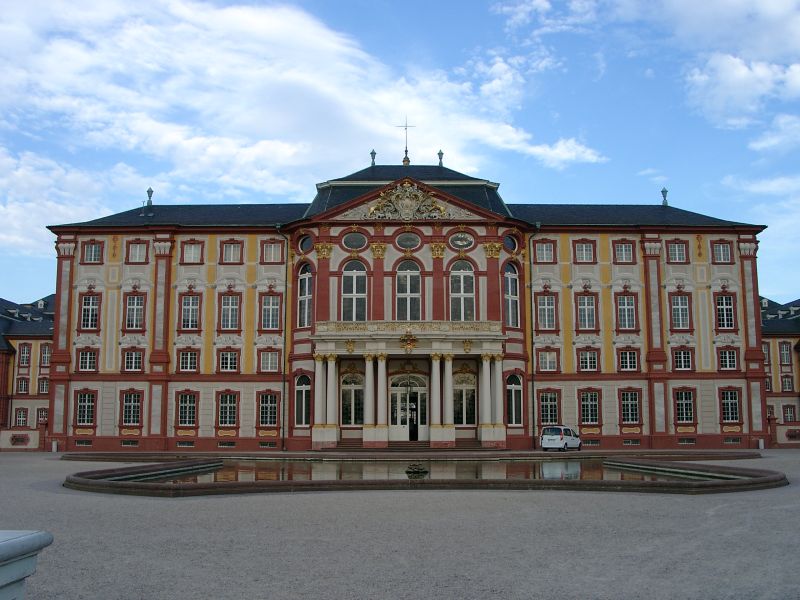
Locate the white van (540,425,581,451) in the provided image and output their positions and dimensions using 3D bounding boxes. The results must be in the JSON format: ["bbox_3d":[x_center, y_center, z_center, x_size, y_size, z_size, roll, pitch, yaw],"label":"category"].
[{"bbox_3d":[12.514,10.705,60.948,1.750,1.830,4.200,-5,-9,31],"label":"white van"}]

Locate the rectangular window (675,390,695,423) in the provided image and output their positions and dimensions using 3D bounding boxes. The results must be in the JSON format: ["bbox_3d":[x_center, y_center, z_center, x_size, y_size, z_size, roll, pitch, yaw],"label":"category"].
[{"bbox_3d":[22.236,8.367,61.329,1.400,2.428,0.250,0,-8,-1],"label":"rectangular window"}]

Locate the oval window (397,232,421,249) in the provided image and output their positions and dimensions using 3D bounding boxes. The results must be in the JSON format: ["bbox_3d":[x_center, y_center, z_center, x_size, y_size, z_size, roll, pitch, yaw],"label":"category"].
[{"bbox_3d":[0.694,-4.650,61.973,1.941,1.328,0.200,0,-8,-1],"label":"oval window"}]

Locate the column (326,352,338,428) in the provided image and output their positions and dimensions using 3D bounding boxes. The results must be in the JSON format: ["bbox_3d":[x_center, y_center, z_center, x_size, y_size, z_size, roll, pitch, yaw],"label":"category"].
[{"bbox_3d":[-5.080,6.793,59.087,0.760,5.360,0.760,0,-8,0],"label":"column"}]

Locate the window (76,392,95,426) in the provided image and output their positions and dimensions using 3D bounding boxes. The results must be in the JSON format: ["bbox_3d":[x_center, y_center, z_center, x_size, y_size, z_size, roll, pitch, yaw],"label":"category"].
[{"bbox_3d":[-24.110,8.441,60.432,1.347,2.483,0.250,0,-8,-1],"label":"window"}]

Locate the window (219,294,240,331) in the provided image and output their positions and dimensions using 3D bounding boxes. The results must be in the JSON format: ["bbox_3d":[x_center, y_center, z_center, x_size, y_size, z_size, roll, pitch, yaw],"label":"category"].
[{"bbox_3d":[-13.334,0.986,61.725,1.525,2.775,0.250,0,-8,-1],"label":"window"}]

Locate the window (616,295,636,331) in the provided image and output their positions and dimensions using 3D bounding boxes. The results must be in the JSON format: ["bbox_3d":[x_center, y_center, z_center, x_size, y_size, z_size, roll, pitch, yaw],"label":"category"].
[{"bbox_3d":[18.074,1.008,62.595,1.340,2.757,0.250,0,-7,-1],"label":"window"}]

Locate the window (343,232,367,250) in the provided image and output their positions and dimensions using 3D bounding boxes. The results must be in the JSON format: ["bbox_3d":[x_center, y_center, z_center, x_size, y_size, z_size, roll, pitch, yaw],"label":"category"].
[{"bbox_3d":[-3.552,-4.617,61.892,1.952,1.366,0.200,0,-8,-1],"label":"window"}]

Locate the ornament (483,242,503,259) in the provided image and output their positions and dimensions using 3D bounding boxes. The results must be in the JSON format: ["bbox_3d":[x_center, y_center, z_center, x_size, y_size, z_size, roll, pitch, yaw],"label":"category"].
[{"bbox_3d":[7.131,-3.774,60.256,1.459,1.262,0.600,0,-7,-1],"label":"ornament"}]

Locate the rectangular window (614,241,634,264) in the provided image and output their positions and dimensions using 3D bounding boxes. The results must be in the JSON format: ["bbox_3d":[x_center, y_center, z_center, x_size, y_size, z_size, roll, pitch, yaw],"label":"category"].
[{"bbox_3d":[17.905,-3.758,62.672,1.409,1.593,0.250,0,-8,-1],"label":"rectangular window"}]

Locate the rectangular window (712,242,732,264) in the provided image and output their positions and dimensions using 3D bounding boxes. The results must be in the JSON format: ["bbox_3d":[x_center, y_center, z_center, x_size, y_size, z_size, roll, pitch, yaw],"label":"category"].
[{"bbox_3d":[26.531,-3.856,64.646,1.525,1.734,0.200,0,-8,-1],"label":"rectangular window"}]

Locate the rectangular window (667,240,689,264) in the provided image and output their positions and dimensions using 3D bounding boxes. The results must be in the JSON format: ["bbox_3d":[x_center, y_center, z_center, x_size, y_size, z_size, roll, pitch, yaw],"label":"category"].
[{"bbox_3d":[22.130,-3.761,62.723,1.419,1.594,0.250,0,-8,-1],"label":"rectangular window"}]

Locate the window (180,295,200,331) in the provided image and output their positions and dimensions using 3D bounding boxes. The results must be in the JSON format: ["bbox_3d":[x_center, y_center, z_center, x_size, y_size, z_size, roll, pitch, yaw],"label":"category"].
[{"bbox_3d":[-16.356,0.999,61.584,1.406,2.685,0.250,0,-8,-1],"label":"window"}]

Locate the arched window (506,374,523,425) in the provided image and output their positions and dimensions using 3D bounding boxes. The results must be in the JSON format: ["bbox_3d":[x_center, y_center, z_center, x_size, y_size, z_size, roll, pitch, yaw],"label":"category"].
[{"bbox_3d":[9.202,8.026,62.974,0.250,4.080,2.000,-8,-11,43],"label":"arched window"}]

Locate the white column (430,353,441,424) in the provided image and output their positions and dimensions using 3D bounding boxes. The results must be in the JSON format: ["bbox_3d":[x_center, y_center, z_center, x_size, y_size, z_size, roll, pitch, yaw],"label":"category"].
[{"bbox_3d":[2.607,6.475,56.587,0.721,5.203,0.721,0,-8,-1],"label":"white column"}]

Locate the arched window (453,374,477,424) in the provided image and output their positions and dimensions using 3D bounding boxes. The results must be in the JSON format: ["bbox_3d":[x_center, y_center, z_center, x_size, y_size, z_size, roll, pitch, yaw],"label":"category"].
[{"bbox_3d":[4.882,7.491,59.290,1.843,3.937,0.300,0,-7,-1],"label":"arched window"}]

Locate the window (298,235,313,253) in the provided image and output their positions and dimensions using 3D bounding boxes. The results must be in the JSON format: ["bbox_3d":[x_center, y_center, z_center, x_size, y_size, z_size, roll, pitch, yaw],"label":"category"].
[{"bbox_3d":[-7.354,-4.397,61.153,0.300,1.347,1.850,6,-10,-41],"label":"window"}]

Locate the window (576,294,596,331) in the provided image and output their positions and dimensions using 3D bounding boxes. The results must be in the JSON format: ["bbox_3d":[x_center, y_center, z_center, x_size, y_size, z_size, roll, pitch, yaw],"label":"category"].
[{"bbox_3d":[15.489,1.062,65.206,1.550,2.870,0.250,0,-8,0],"label":"window"}]

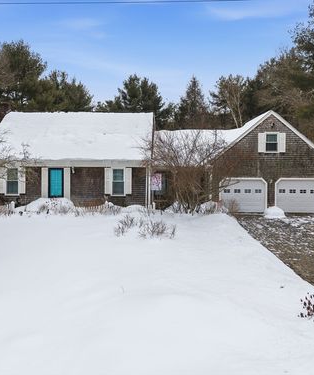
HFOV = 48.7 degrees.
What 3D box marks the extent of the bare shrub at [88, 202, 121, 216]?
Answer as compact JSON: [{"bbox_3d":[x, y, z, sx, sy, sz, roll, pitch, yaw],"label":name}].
[{"bbox_3d":[-2.907,1.218,19.200,1.883,0.775,1.200,0,0,2],"label":"bare shrub"}]

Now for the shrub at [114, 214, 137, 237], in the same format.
[{"bbox_3d":[-1.108,1.337,12.200,0.809,0.774,0.750,0,0,2],"label":"shrub"}]

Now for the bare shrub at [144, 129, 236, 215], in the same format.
[{"bbox_3d":[1.762,-0.868,18.800,4.989,4.663,4.200,0,0,2],"label":"bare shrub"}]

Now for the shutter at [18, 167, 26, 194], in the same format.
[{"bbox_3d":[-8.501,-0.418,21.800,0.503,1.717,0.060,0,0,2],"label":"shutter"}]

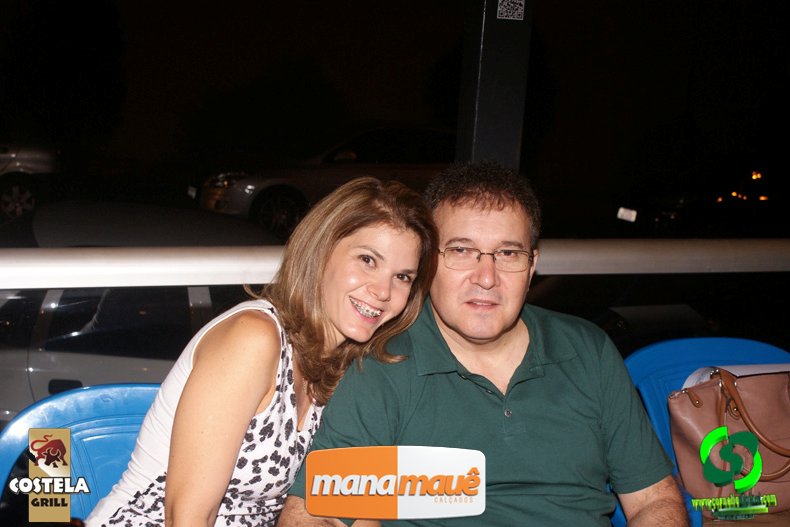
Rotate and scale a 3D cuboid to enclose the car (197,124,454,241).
[{"bbox_3d":[-0.443,-1.168,12.811,4.420,1.460,1.770,-1,13,-21],"label":"car"}]

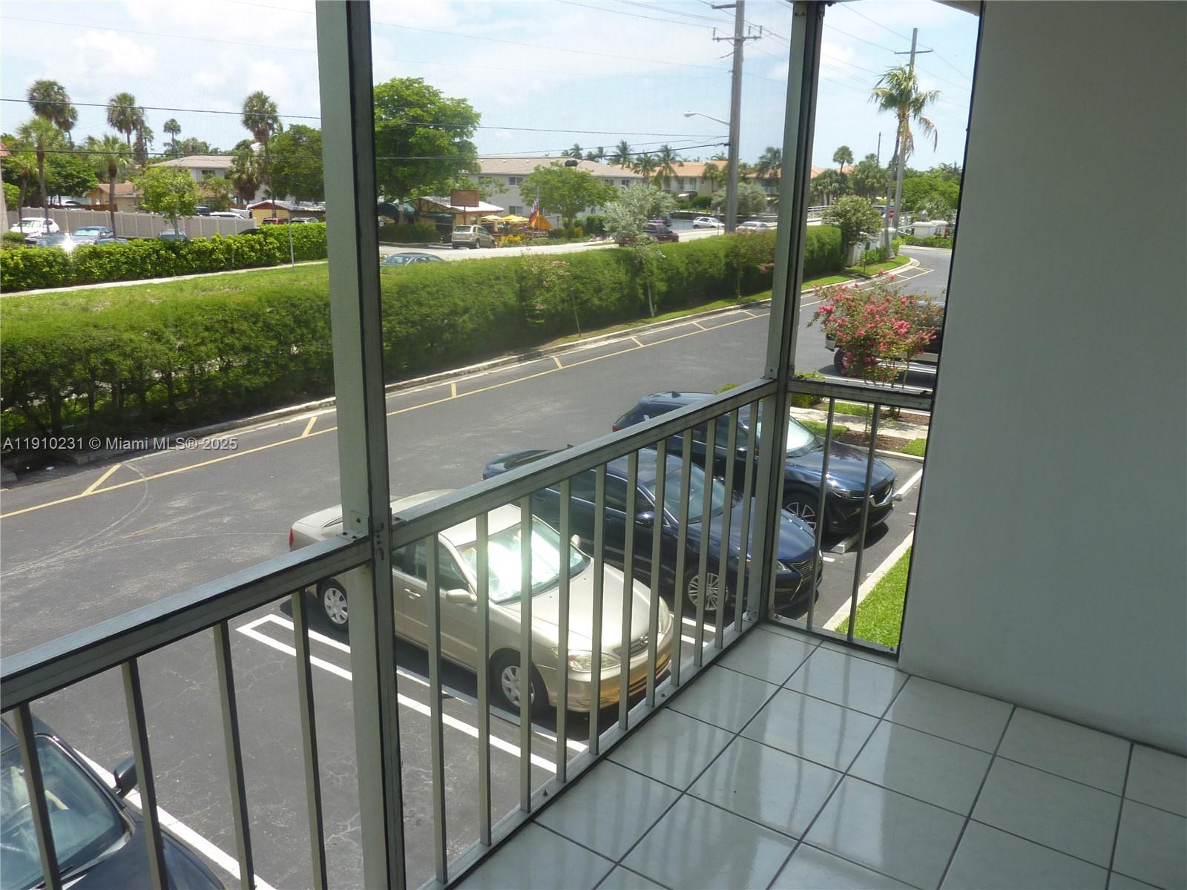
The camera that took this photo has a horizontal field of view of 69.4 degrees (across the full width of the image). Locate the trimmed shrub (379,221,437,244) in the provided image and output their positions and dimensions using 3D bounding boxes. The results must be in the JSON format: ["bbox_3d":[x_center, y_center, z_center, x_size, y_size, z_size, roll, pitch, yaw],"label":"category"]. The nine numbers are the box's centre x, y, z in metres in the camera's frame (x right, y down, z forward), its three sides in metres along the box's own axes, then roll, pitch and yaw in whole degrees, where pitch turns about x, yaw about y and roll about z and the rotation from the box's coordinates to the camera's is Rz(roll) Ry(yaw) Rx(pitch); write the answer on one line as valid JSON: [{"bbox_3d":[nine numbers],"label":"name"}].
[{"bbox_3d":[-14.891,-17.093,69.000,6.500,1.800,1.600,14,21,39],"label":"trimmed shrub"}]

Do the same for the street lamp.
[{"bbox_3d":[5.213,-10.910,39.505,2.800,8.530,0.450,12,19,34],"label":"street lamp"}]

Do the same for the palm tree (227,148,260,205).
[{"bbox_3d":[-35.399,-25.788,86.868,3.500,8.200,3.500,-5,17,-20],"label":"palm tree"}]

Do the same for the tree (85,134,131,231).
[{"bbox_3d":[-33.589,-17.849,60.000,2.800,7.200,2.800,-5,17,-22],"label":"tree"}]

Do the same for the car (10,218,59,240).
[{"bbox_3d":[-43.017,-16.493,66.000,1.830,1.630,4.450,-1,16,-7],"label":"car"}]

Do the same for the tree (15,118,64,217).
[{"bbox_3d":[-36.614,-17.114,56.896,3.300,8.000,3.300,-9,19,-30],"label":"tree"}]

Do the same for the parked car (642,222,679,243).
[{"bbox_3d":[4.192,-15.292,62.000,1.850,1.680,4.700,13,20,35],"label":"parked car"}]

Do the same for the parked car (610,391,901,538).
[{"bbox_3d":[2.586,0.193,14.169,4.570,1.690,1.880,12,19,34],"label":"parked car"}]

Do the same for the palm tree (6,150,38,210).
[{"bbox_3d":[-36.737,-15.818,55.175,2.400,6.140,2.400,-9,18,-32],"label":"palm tree"}]

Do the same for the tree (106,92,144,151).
[{"bbox_3d":[-46.916,-29.176,87.000,3.200,12.400,3.200,-5,17,-22],"label":"tree"}]

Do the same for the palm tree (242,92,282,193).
[{"bbox_3d":[-32.209,-27.523,83.285,3.800,12.760,3.800,-4,17,-20],"label":"palm tree"}]

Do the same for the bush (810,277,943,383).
[{"bbox_3d":[6.101,-2.095,18.293,2.850,2.950,2.600,7,17,20],"label":"bush"}]

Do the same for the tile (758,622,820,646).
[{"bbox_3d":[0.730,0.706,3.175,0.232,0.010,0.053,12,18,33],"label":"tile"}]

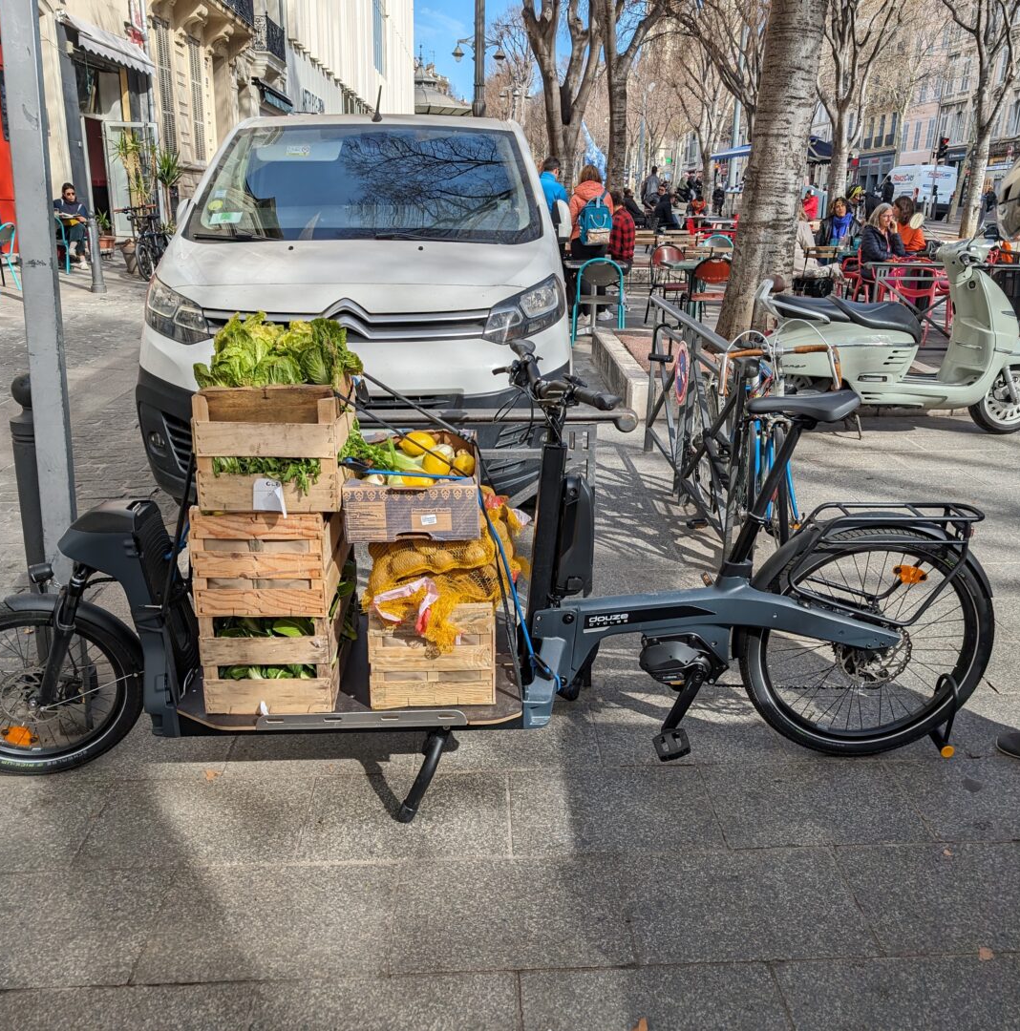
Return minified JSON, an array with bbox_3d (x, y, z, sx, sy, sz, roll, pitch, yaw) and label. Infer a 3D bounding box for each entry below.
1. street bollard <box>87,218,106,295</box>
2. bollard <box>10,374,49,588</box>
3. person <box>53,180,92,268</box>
[{"bbox_3d":[-4.523,-2.883,10.400,0.155,0.840,0.155,1,18,0],"label":"street bollard"},{"bbox_3d":[-1.289,0.079,2.666,0.120,0.950,0.120,1,17,0],"label":"bollard"},{"bbox_3d":[-6.067,-4.053,13.200,0.550,1.180,0.750,-7,20,-25],"label":"person"}]

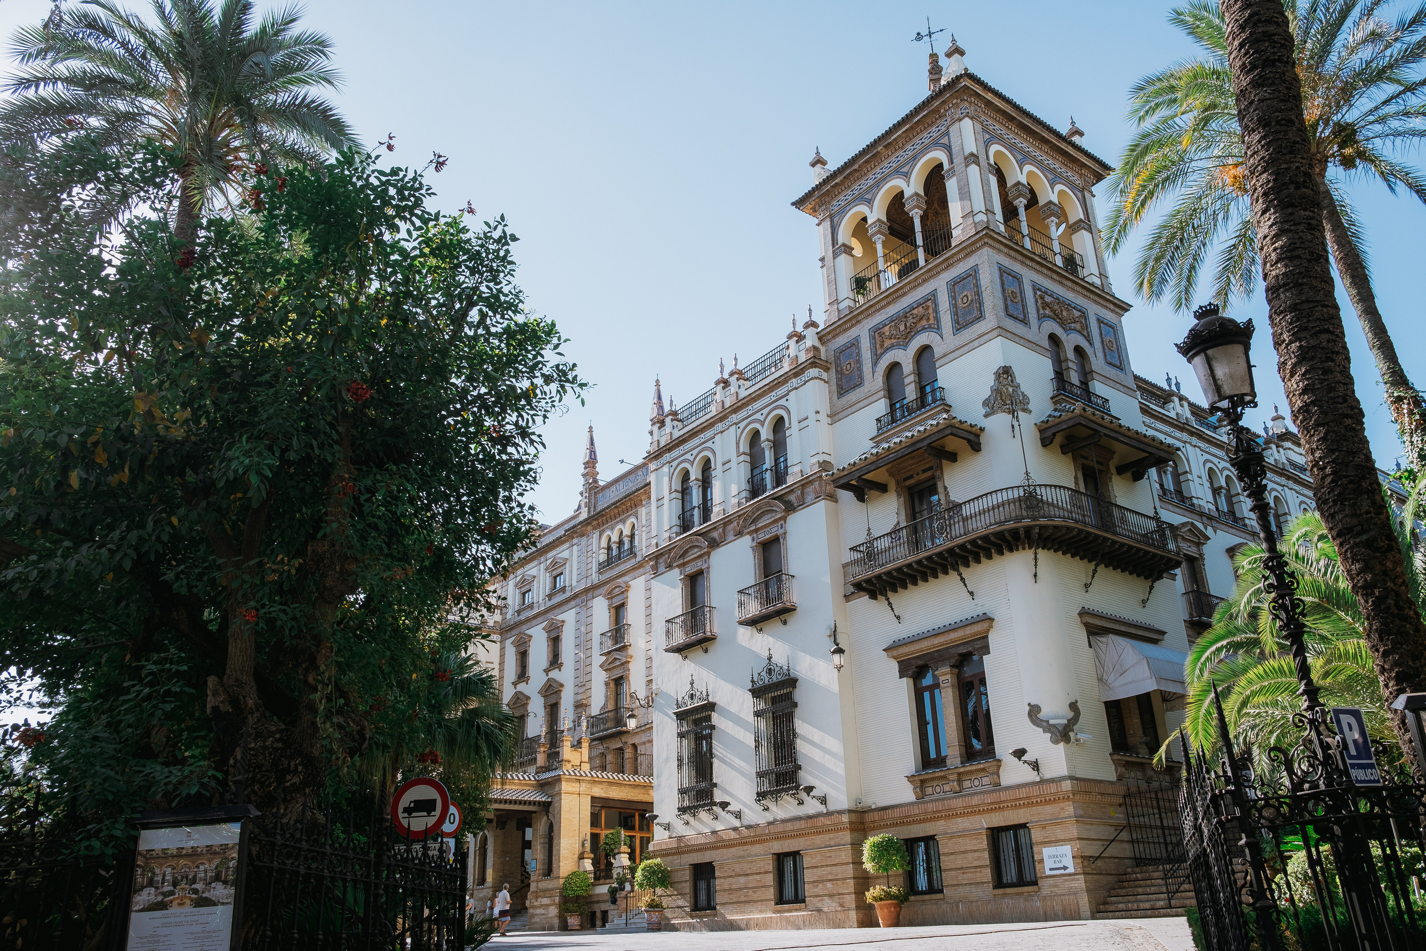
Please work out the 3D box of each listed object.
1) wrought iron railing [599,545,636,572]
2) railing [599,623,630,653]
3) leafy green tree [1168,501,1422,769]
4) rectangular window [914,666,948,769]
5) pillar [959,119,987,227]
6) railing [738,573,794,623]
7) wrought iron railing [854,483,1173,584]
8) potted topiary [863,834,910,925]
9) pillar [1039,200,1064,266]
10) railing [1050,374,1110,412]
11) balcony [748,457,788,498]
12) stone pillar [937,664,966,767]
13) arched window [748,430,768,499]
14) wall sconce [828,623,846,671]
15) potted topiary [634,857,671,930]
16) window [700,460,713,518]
[{"bbox_3d":[-4.981,4.418,56.136,0.266,0.554,3.568,16,-29,-35],"label":"wrought iron railing"},{"bbox_3d":[-4.617,7.760,50.113,0.364,1.070,2.161,16,-29,-35],"label":"railing"},{"bbox_3d":[8.365,3.006,15.198,3.600,5.400,3.600,-14,-27,26],"label":"leafy green tree"},{"bbox_3d":[5.738,6.199,27.478,0.193,2.547,1.198,16,-29,-35],"label":"rectangular window"},{"bbox_3d":[8.127,-9.283,33.267,0.405,4.153,0.405,16,-29,-35],"label":"pillar"},{"bbox_3d":[1.602,3.773,32.188,0.567,1.113,2.140,16,-29,-35],"label":"railing"},{"bbox_3d":[8.558,1.687,29.875,9.372,1.044,4.654,-5,-24,6],"label":"wrought iron railing"},{"bbox_3d":[4.235,9.836,25.973,1.102,2.140,1.102,-1,-24,-1],"label":"potted topiary"},{"bbox_3d":[10.562,-7.267,32.959,0.535,2.408,0.535,16,-29,-35],"label":"pillar"},{"bbox_3d":[10.983,-2.293,31.754,2.550,0.520,0.300,16,-29,-35],"label":"railing"},{"bbox_3d":[1.924,0.293,36.946,0.160,1.065,2.098,16,-29,-35],"label":"balcony"},{"bbox_3d":[6.563,6.605,29.188,0.447,2.705,0.501,16,-29,-35],"label":"stone pillar"},{"bbox_3d":[1.639,-0.385,37.739,0.234,2.726,1.065,16,-29,-35],"label":"arched window"},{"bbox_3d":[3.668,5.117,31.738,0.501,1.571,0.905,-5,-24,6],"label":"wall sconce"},{"bbox_3d":[-1.949,13.731,35.152,1.270,2.250,1.270,-2,-24,-1],"label":"potted topiary"},{"bbox_3d":[-0.096,0.580,36.749,0.214,2.440,0.909,16,-29,-35],"label":"window"}]

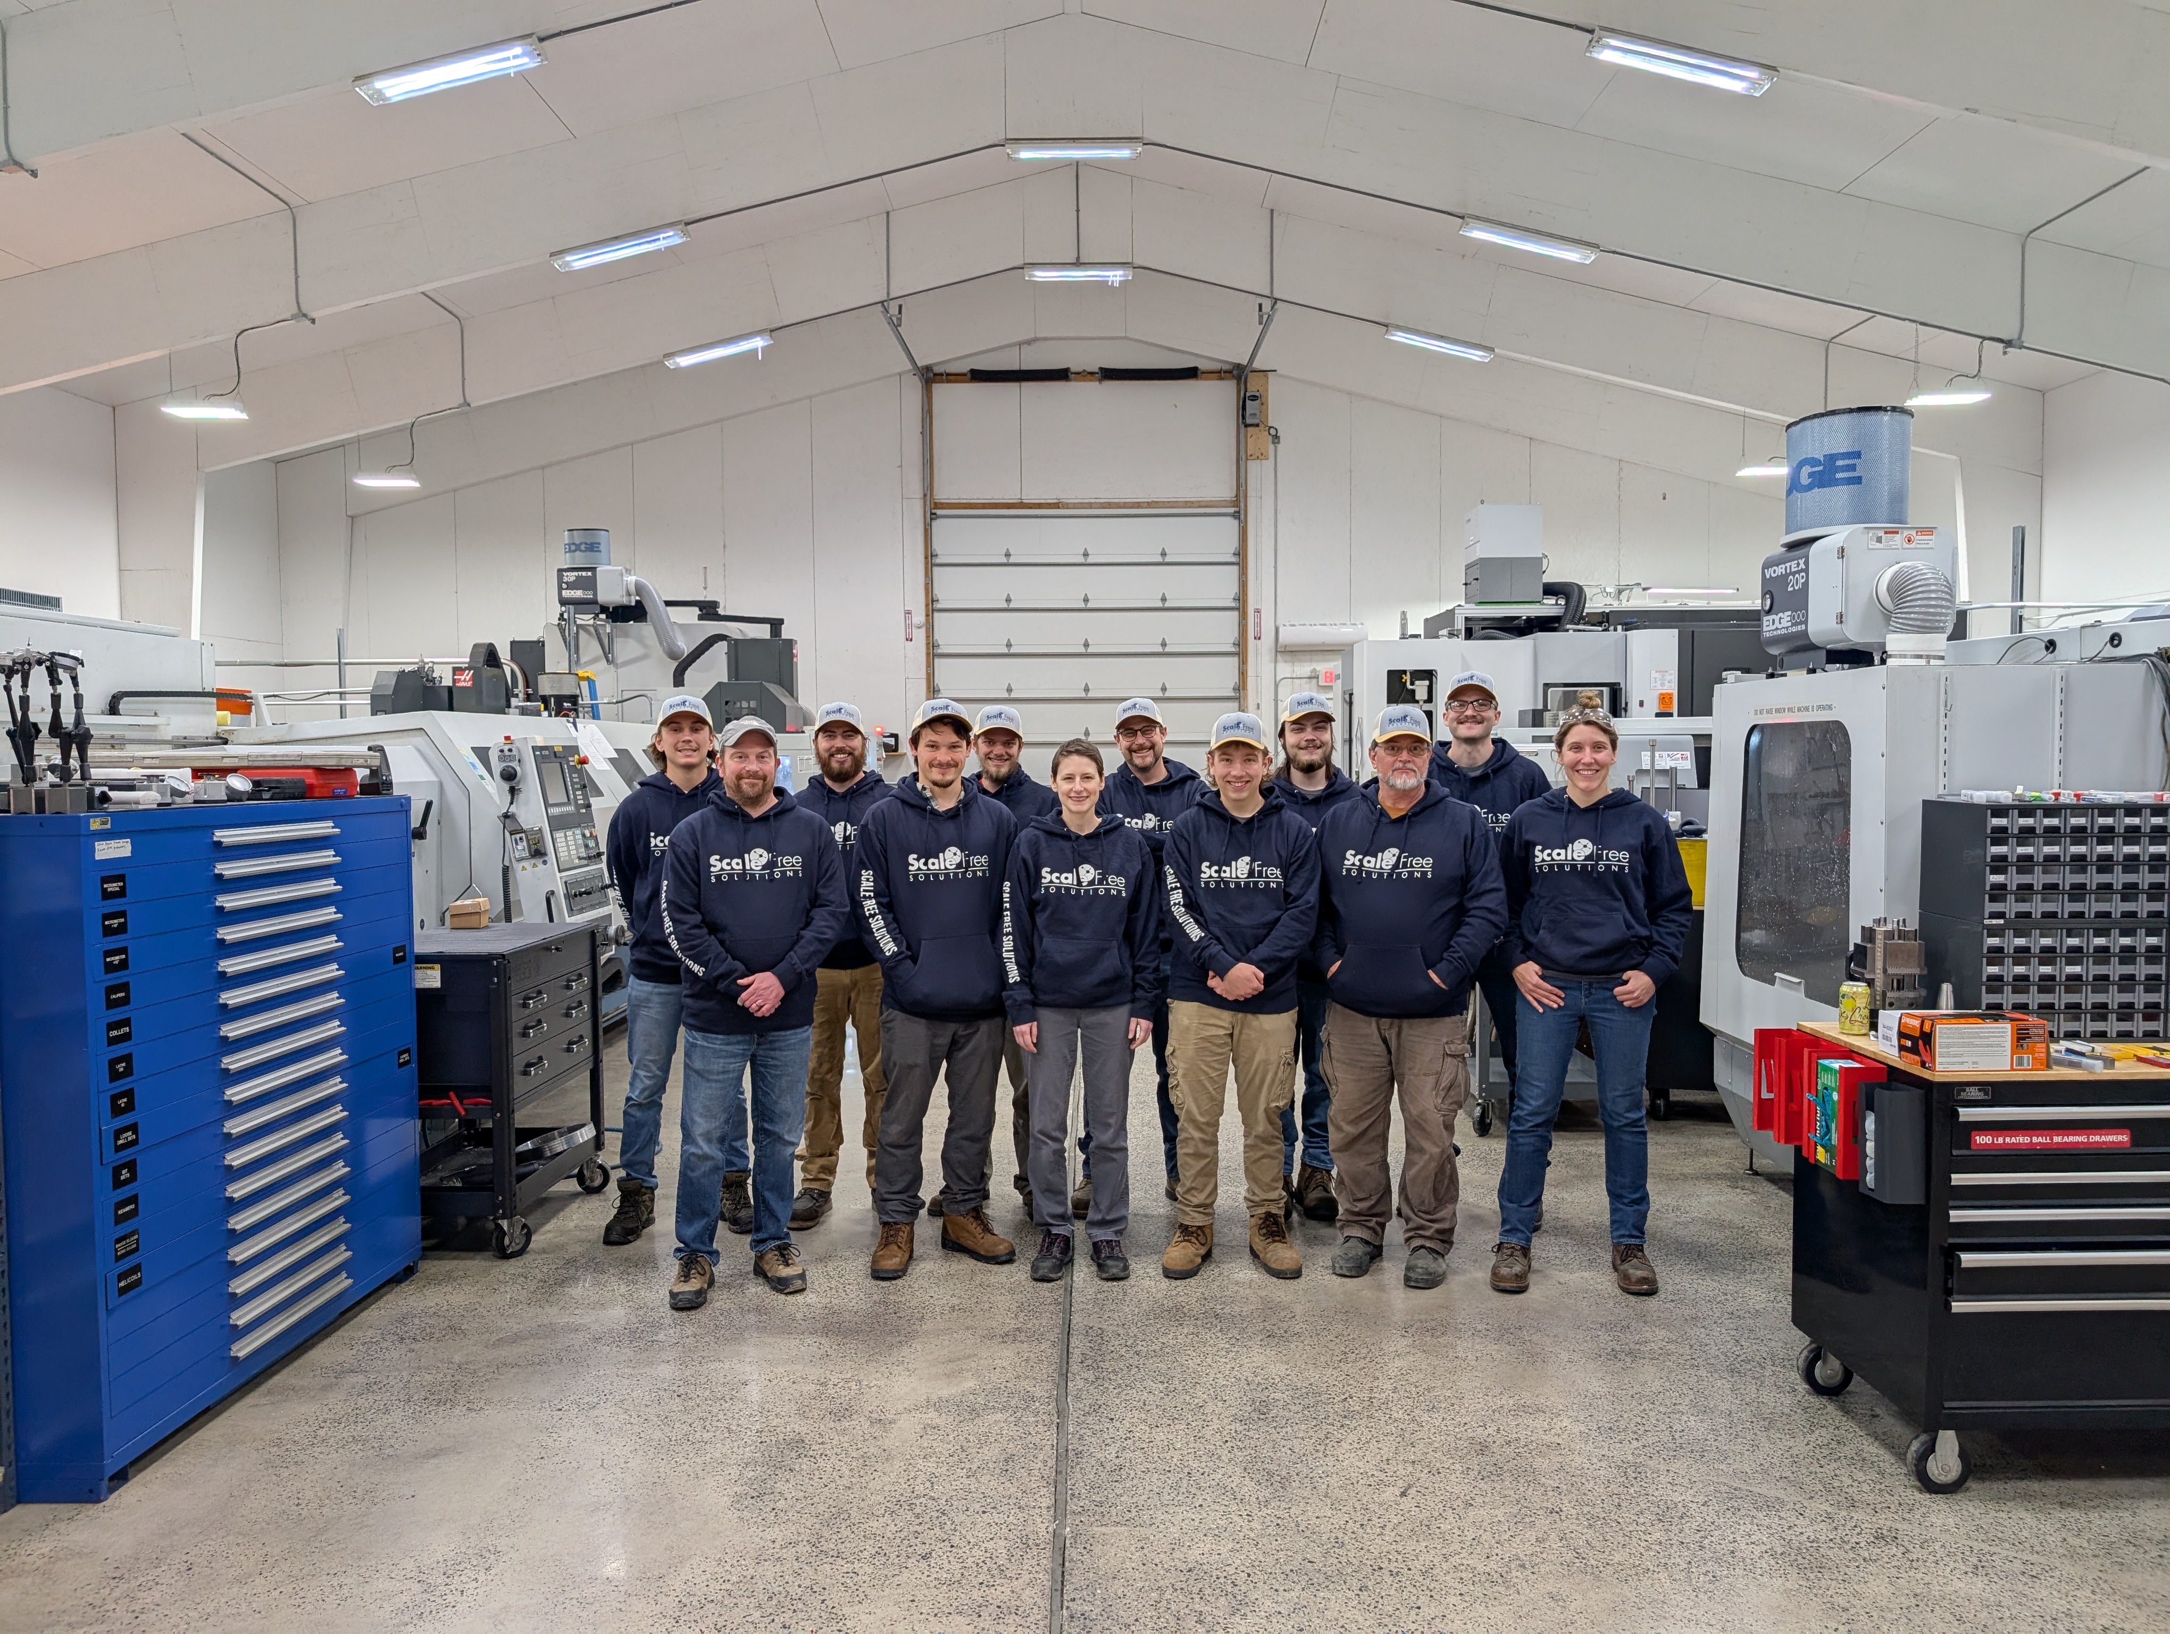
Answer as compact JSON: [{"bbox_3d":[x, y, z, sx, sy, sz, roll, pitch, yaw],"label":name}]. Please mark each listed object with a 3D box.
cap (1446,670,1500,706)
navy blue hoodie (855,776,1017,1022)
[{"bbox_3d":[1.334,-0.444,5.190,0.185,0.135,0.265,1,3,14],"label":"cap"},{"bbox_3d":[-0.476,0.261,4.830,0.530,0.770,0.340,0,3,-10],"label":"navy blue hoodie"}]

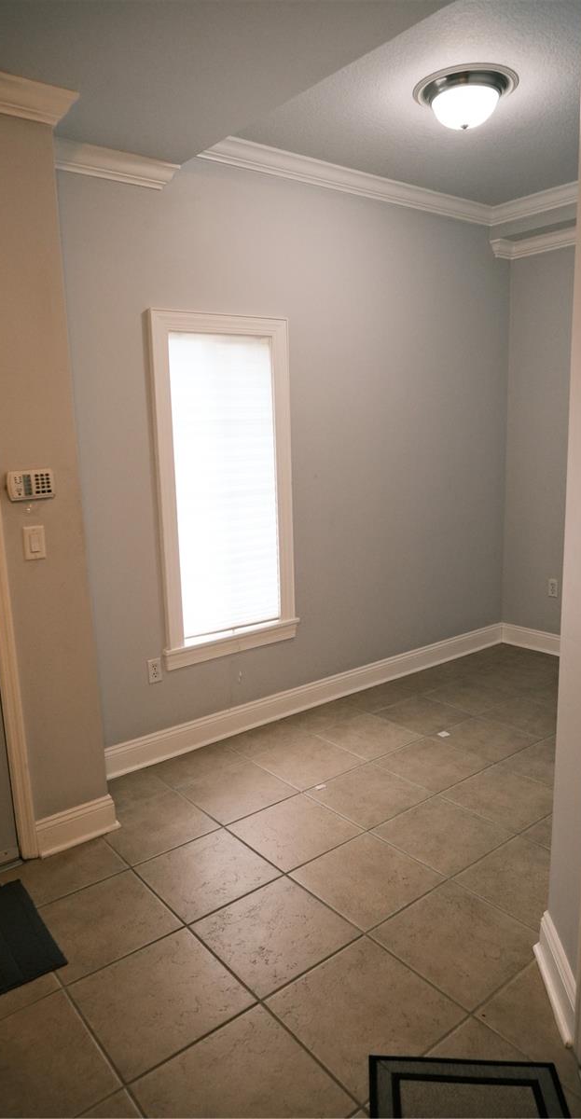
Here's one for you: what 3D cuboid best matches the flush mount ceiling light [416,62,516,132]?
[{"bbox_3d":[0.693,-1.790,2.845,0.409,0.147,0.409,-2,11,0],"label":"flush mount ceiling light"}]

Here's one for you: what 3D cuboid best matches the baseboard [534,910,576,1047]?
[{"bbox_3d":[0.742,1.155,2.009,0.030,0.146,0.354,0,11,7],"label":"baseboard"}]

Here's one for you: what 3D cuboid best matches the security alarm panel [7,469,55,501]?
[{"bbox_3d":[-0.921,-0.265,2.539,0.153,0.102,0.027,-10,14,-37],"label":"security alarm panel"}]

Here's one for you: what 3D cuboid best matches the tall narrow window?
[{"bbox_3d":[-0.314,-0.344,3.569,0.826,1.677,0.081,-10,14,-37],"label":"tall narrow window"}]

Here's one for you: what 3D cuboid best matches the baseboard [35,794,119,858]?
[{"bbox_3d":[-0.834,1.049,2.826,0.328,0.145,0.029,-10,14,-37],"label":"baseboard"}]

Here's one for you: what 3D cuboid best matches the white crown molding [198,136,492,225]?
[{"bbox_3d":[0.420,-1.998,3.820,2.251,0.085,0.083,-10,14,-37],"label":"white crown molding"}]

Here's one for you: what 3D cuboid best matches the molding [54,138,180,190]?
[{"bbox_3d":[-0.751,-1.625,2.945,0.632,0.087,0.083,-10,14,-37],"label":"molding"}]

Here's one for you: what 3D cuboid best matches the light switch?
[{"bbox_3d":[-0.921,-0.059,2.582,0.071,0.118,0.012,-10,14,-37],"label":"light switch"}]

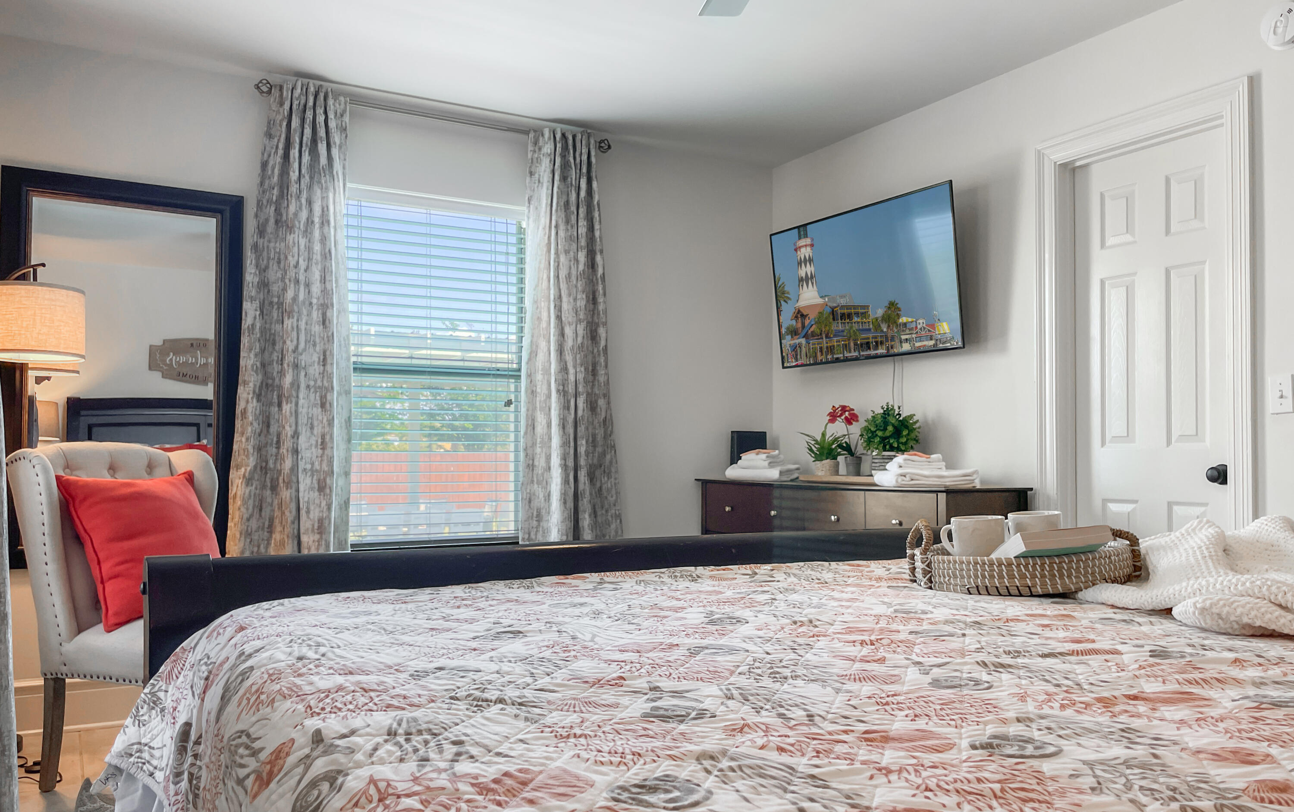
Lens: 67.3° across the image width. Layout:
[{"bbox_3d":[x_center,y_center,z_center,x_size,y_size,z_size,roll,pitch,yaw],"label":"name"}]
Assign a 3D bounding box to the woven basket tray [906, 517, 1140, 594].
[{"bbox_3d":[0.645,0.250,1.670,0.420,0.110,0.320,1,-2,-18],"label":"woven basket tray"}]

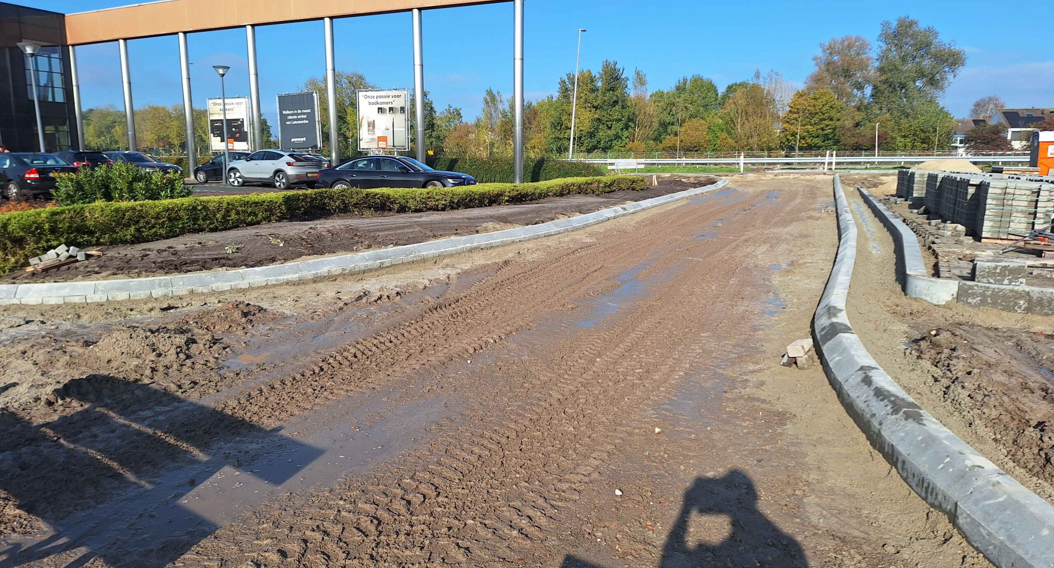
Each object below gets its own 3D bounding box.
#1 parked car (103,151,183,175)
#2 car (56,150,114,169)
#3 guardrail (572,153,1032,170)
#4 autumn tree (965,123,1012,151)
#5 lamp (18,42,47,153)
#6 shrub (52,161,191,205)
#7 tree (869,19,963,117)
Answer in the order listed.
[{"bbox_3d":[-16.086,-4.555,28.051,4.600,1.500,1.830,5,12,23],"label":"parked car"},{"bbox_3d":[-17.187,-4.141,25.790,4.300,1.520,1.800,5,12,25],"label":"car"},{"bbox_3d":[18.124,-8.935,51.678,32.233,0.750,0.360,4,12,25],"label":"guardrail"},{"bbox_3d":[57.881,-17.749,88.208,5.533,4.727,5.533,7,13,32],"label":"autumn tree"},{"bbox_3d":[-17.358,-5.848,24.950,0.680,5.208,0.680,0,11,0],"label":"lamp"},{"bbox_3d":[-9.393,-2.233,16.376,2.900,1.300,1.800,-6,12,-29],"label":"shrub"},{"bbox_3d":[48.561,-24.511,88.941,11.756,17.682,11.756,6,12,27],"label":"tree"}]

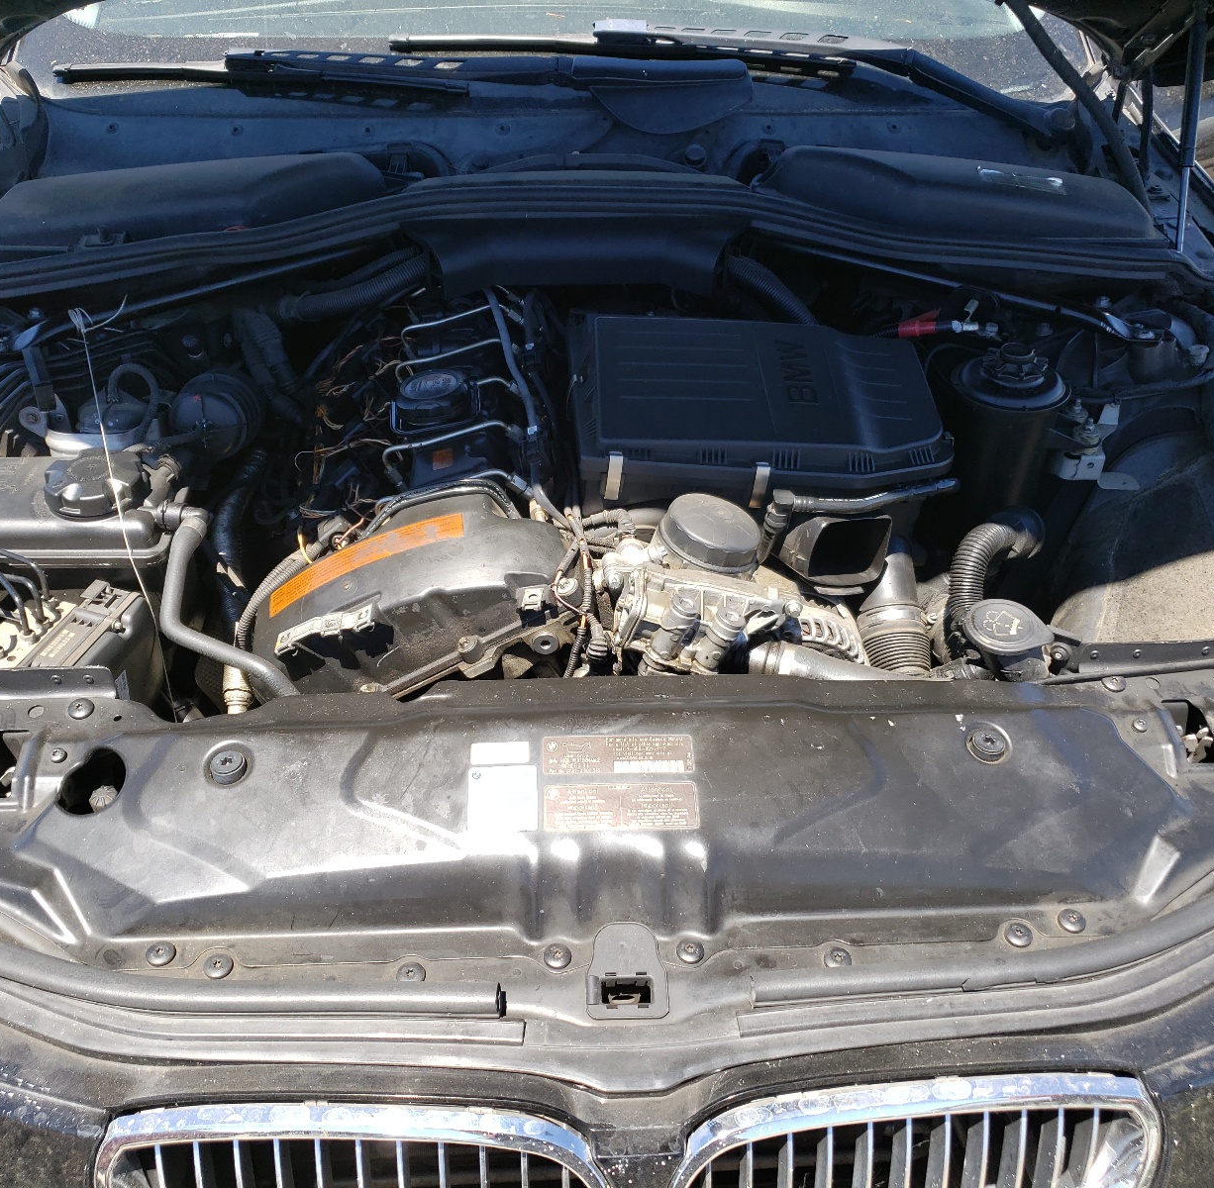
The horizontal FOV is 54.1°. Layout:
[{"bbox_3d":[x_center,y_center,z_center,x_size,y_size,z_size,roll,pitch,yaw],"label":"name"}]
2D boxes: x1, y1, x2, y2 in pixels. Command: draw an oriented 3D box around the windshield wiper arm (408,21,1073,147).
[{"bbox_3d":[0.160,-0.670,1.561,0.880,0.100,0.110,-1,40,-2],"label":"windshield wiper arm"}]

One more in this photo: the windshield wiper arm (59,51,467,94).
[{"bbox_3d":[-0.459,-0.692,1.585,0.570,0.040,0.045,4,40,4],"label":"windshield wiper arm"}]

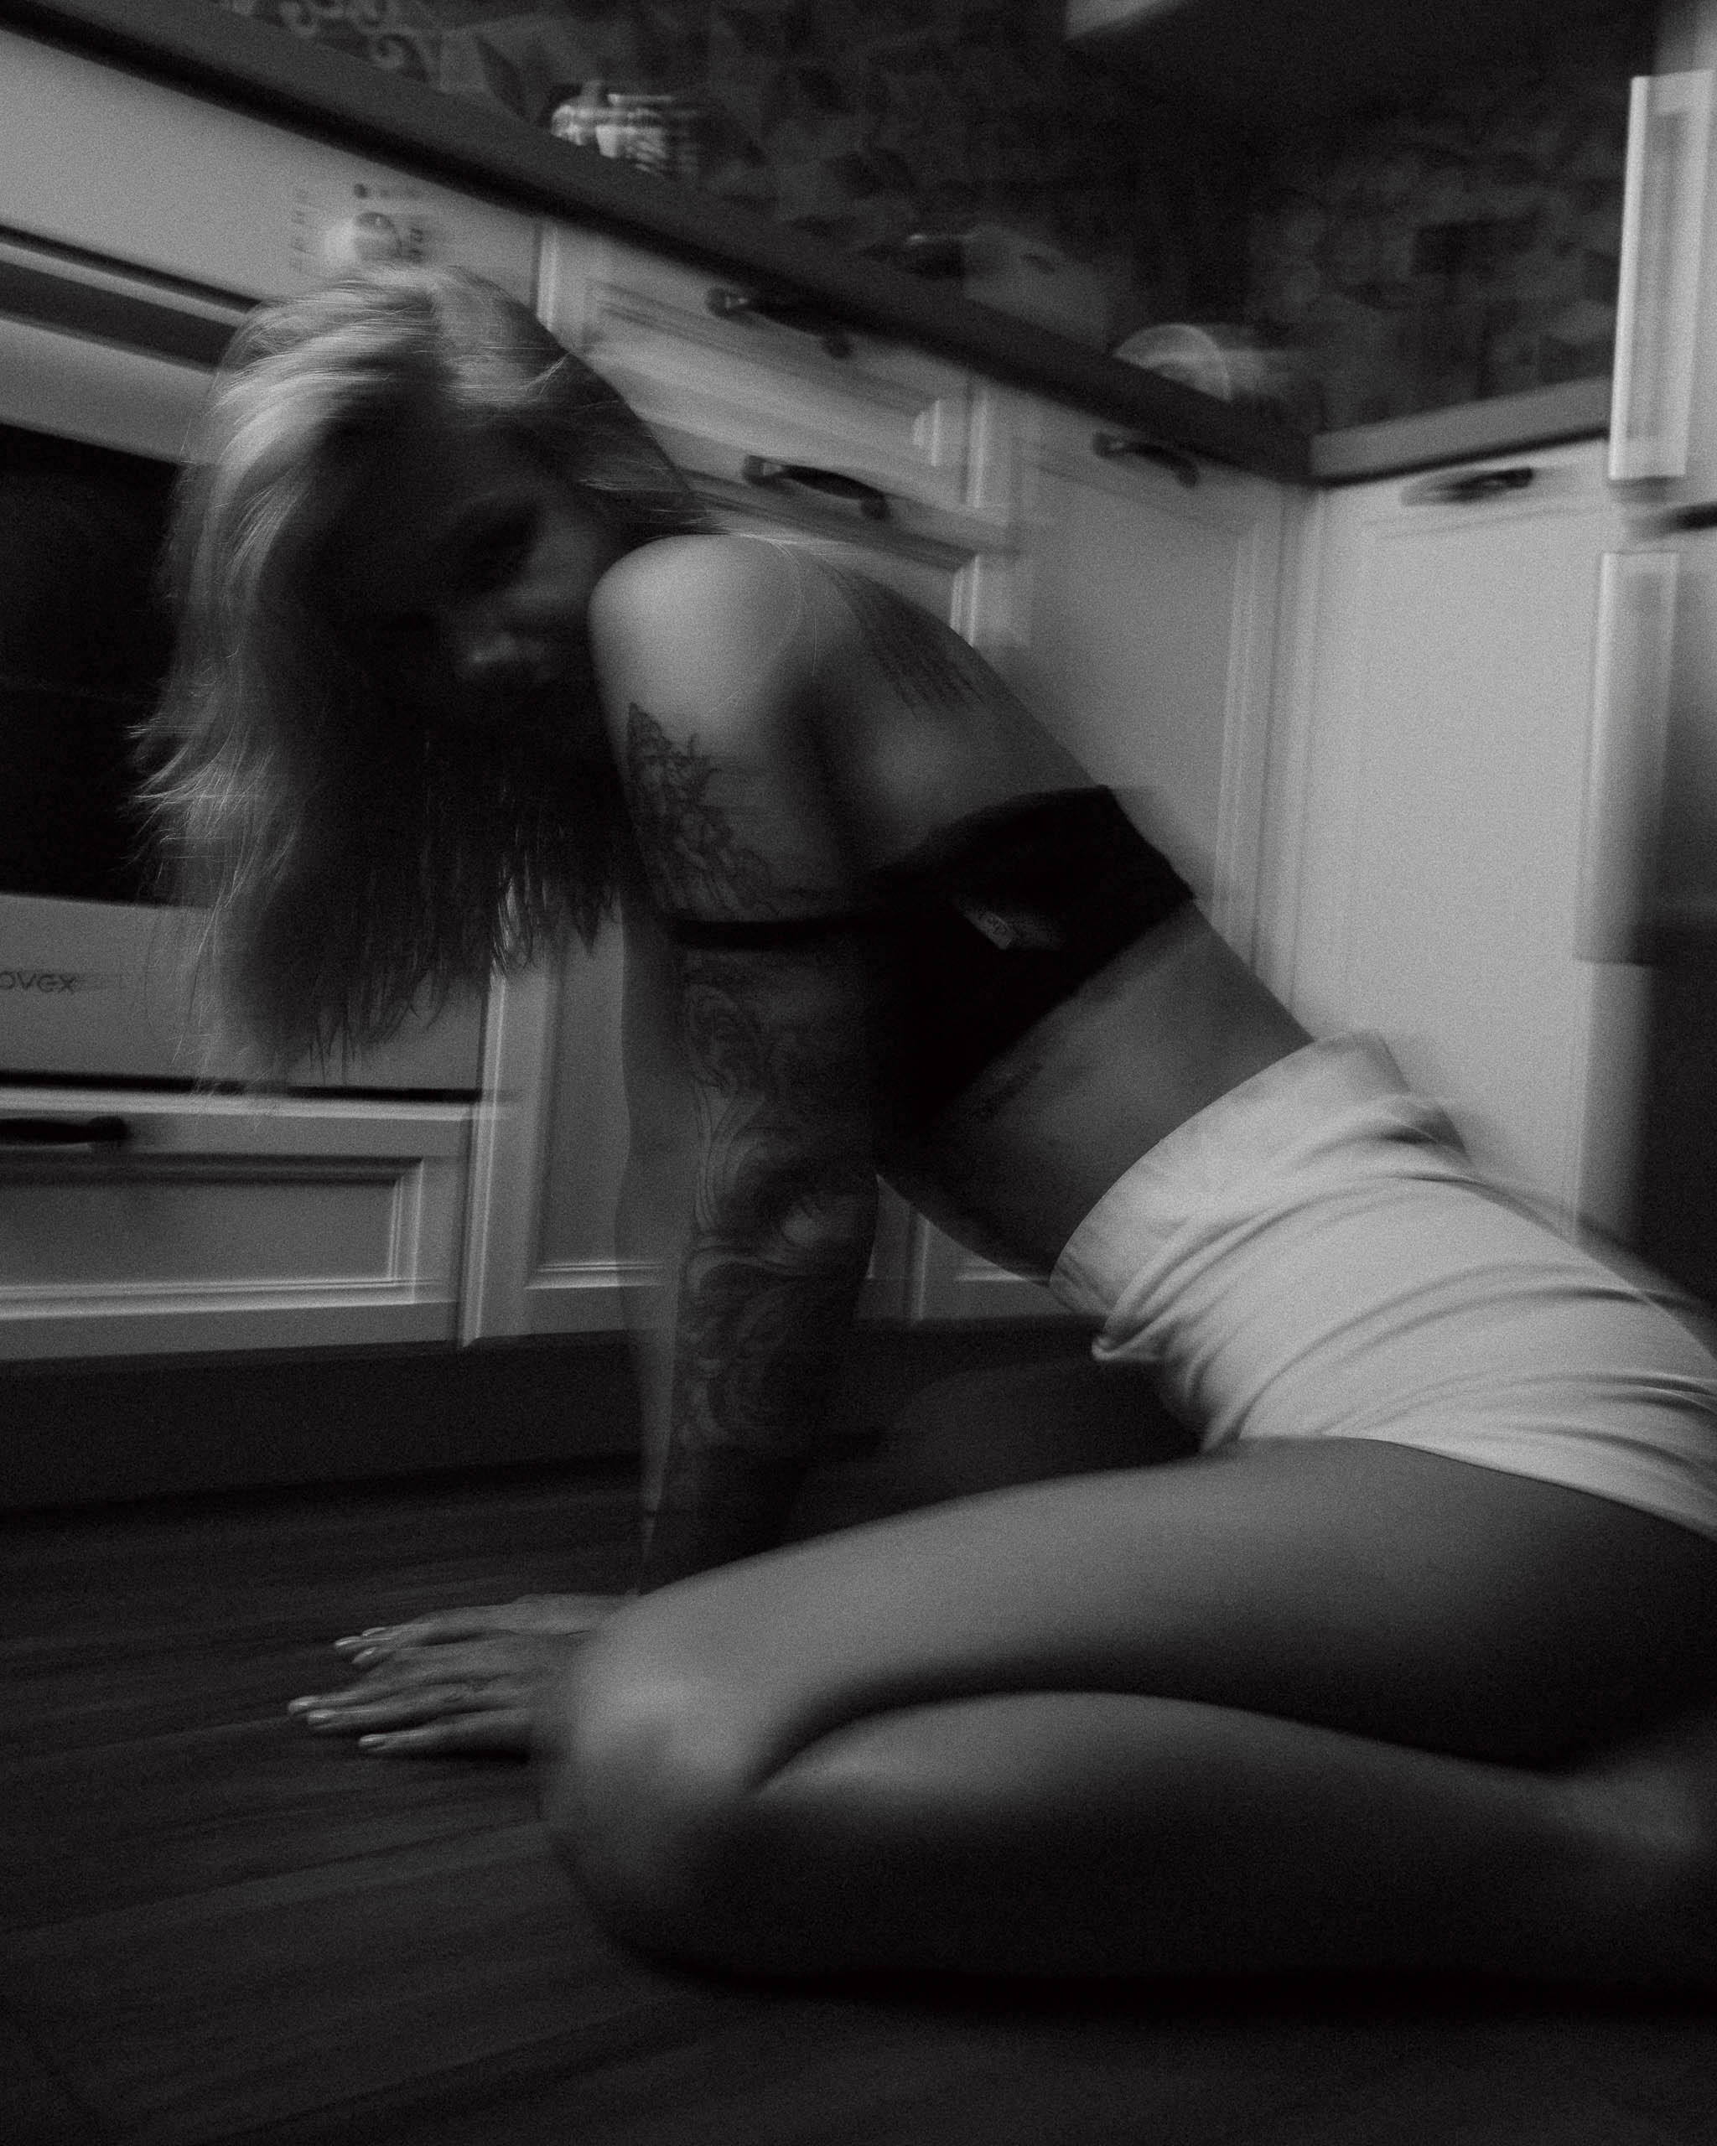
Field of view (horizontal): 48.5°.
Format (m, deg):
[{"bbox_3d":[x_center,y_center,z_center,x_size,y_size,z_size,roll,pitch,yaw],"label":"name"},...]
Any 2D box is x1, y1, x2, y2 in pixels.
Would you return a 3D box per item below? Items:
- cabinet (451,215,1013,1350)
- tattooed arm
[{"bbox_3d":[-0.238,-0.196,1.622,0.395,0.758,0.549,3,1,-37],"label":"cabinet"},{"bbox_3d":[-0.060,0.008,0.925,0.145,0.540,0.140,4,1,-12],"label":"tattooed arm"}]

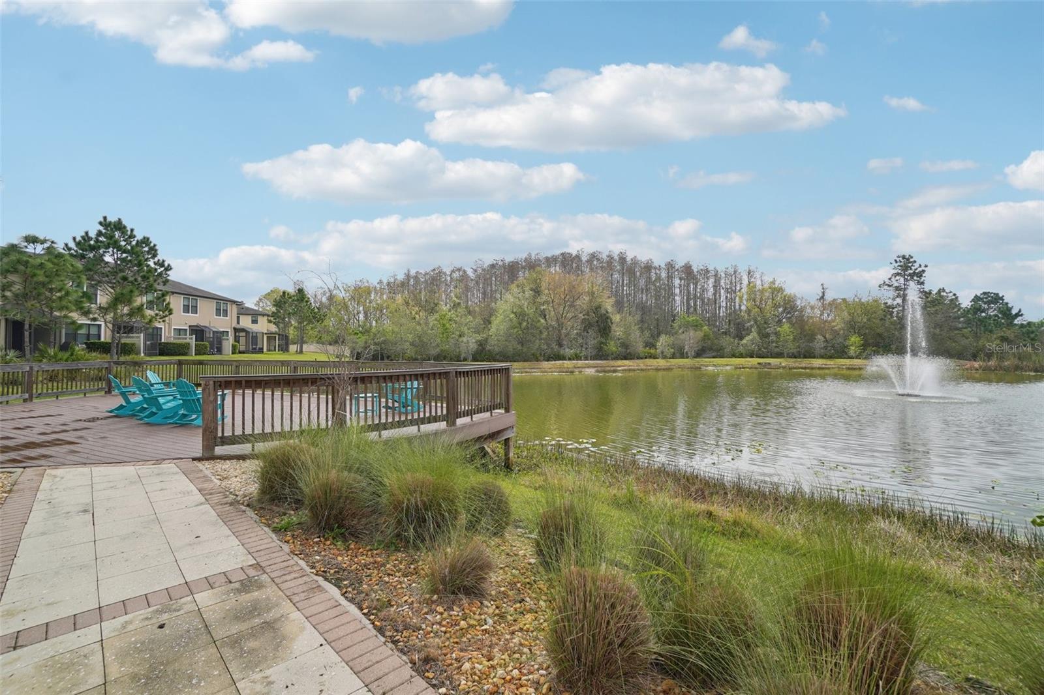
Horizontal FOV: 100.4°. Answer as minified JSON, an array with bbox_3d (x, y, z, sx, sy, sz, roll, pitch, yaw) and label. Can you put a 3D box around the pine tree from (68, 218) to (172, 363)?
[{"bbox_3d":[-24.600,-3.500,26.500,4.900,8.900,4.900,0,-1,-43],"label":"pine tree"}]

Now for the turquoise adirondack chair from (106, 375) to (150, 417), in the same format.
[{"bbox_3d":[-8.980,1.070,10.030,0.730,0.910,0.800,0,-1,36],"label":"turquoise adirondack chair"}]

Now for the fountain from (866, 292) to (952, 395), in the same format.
[{"bbox_3d":[26.250,-0.220,29.500,4.400,7.100,4.400,0,-1,42],"label":"fountain"}]

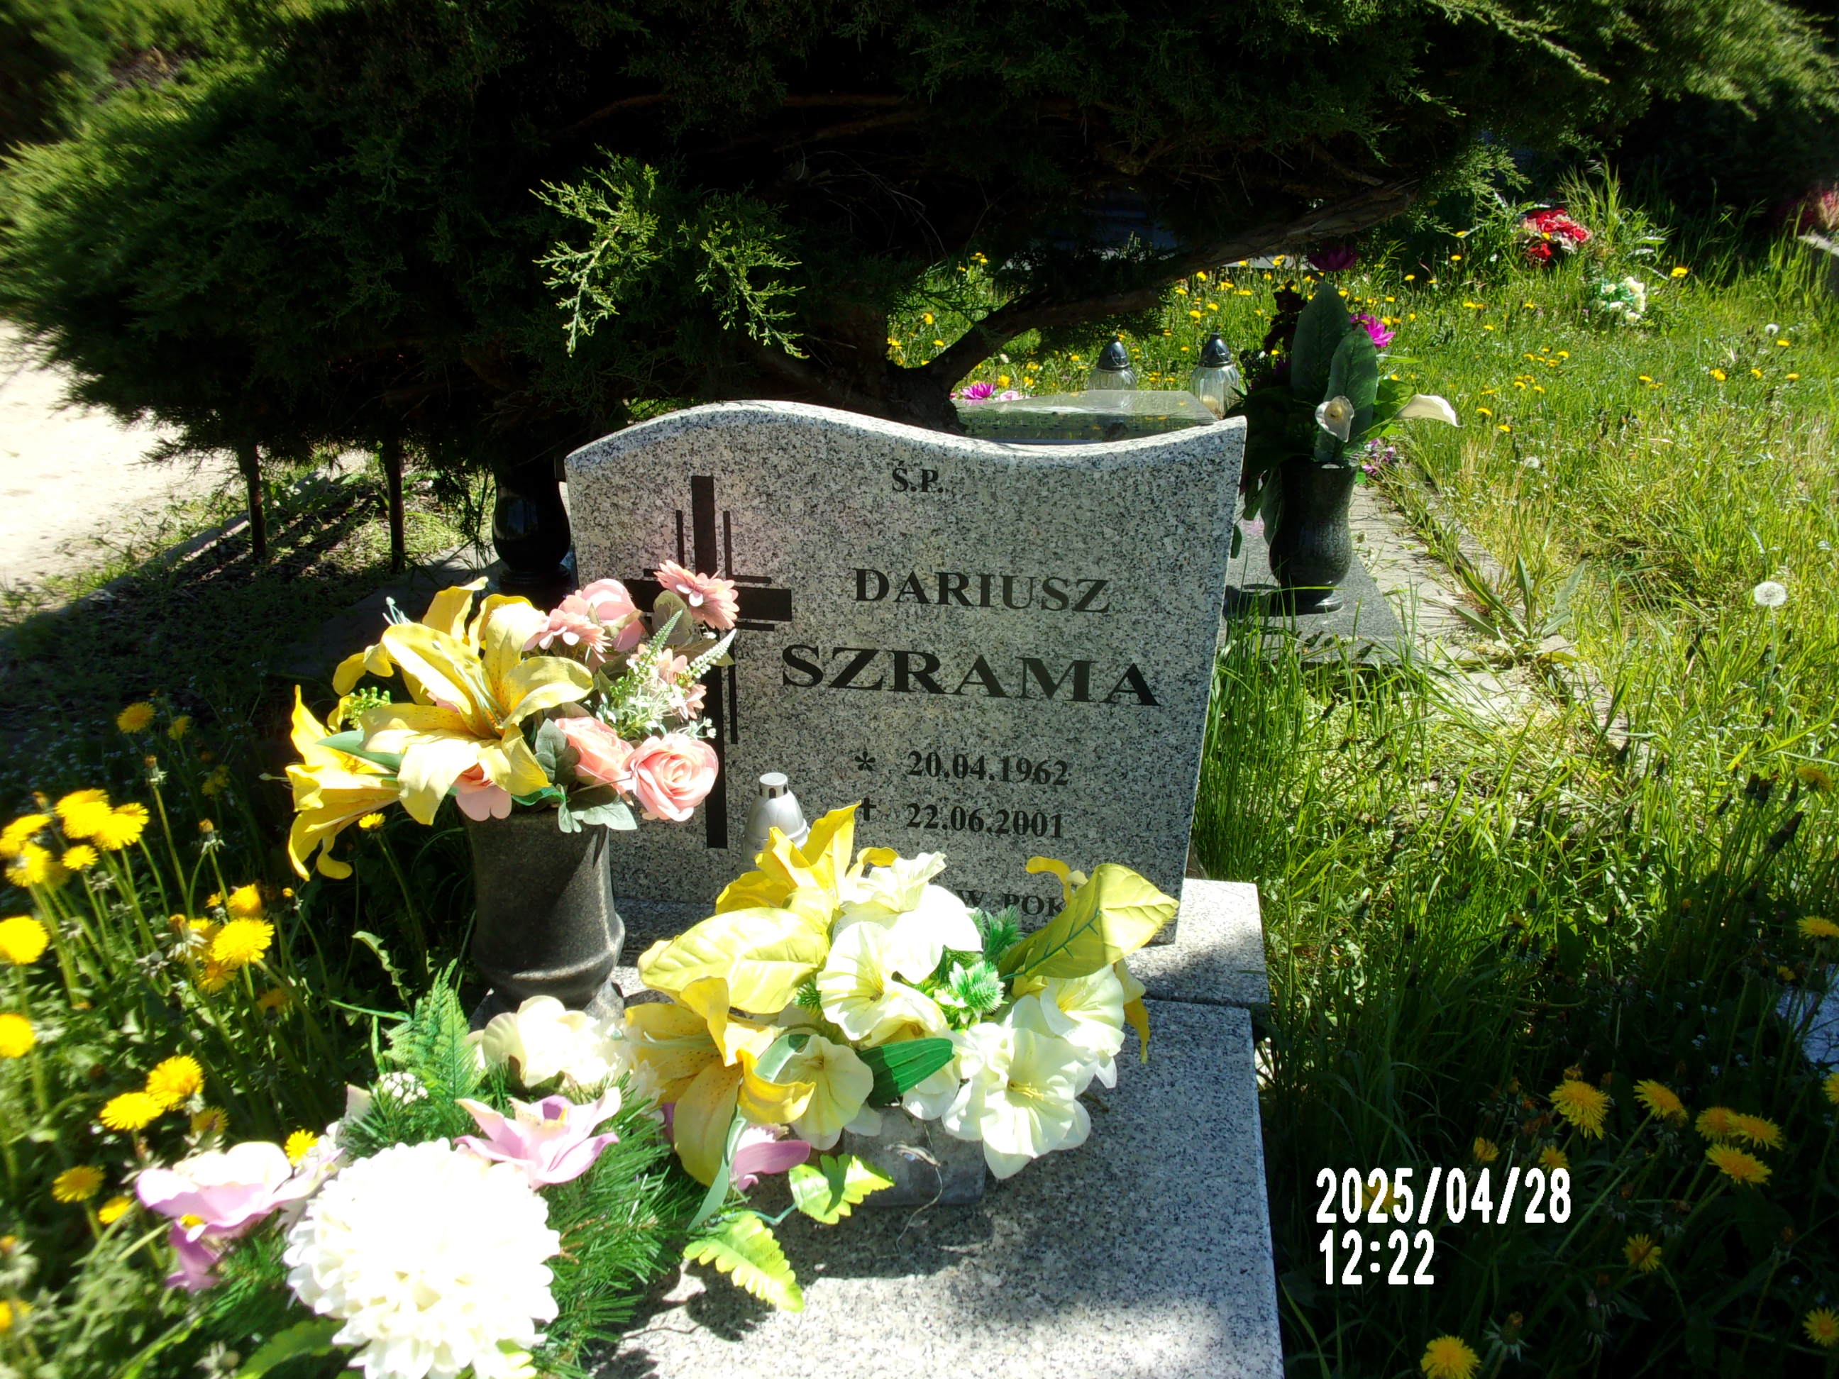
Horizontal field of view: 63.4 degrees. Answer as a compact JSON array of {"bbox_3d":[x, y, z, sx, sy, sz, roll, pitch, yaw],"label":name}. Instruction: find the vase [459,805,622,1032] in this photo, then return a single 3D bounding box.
[{"bbox_3d":[-0.337,0.208,1.360,0.135,0.215,0.135,4,24,7],"label":"vase"}]

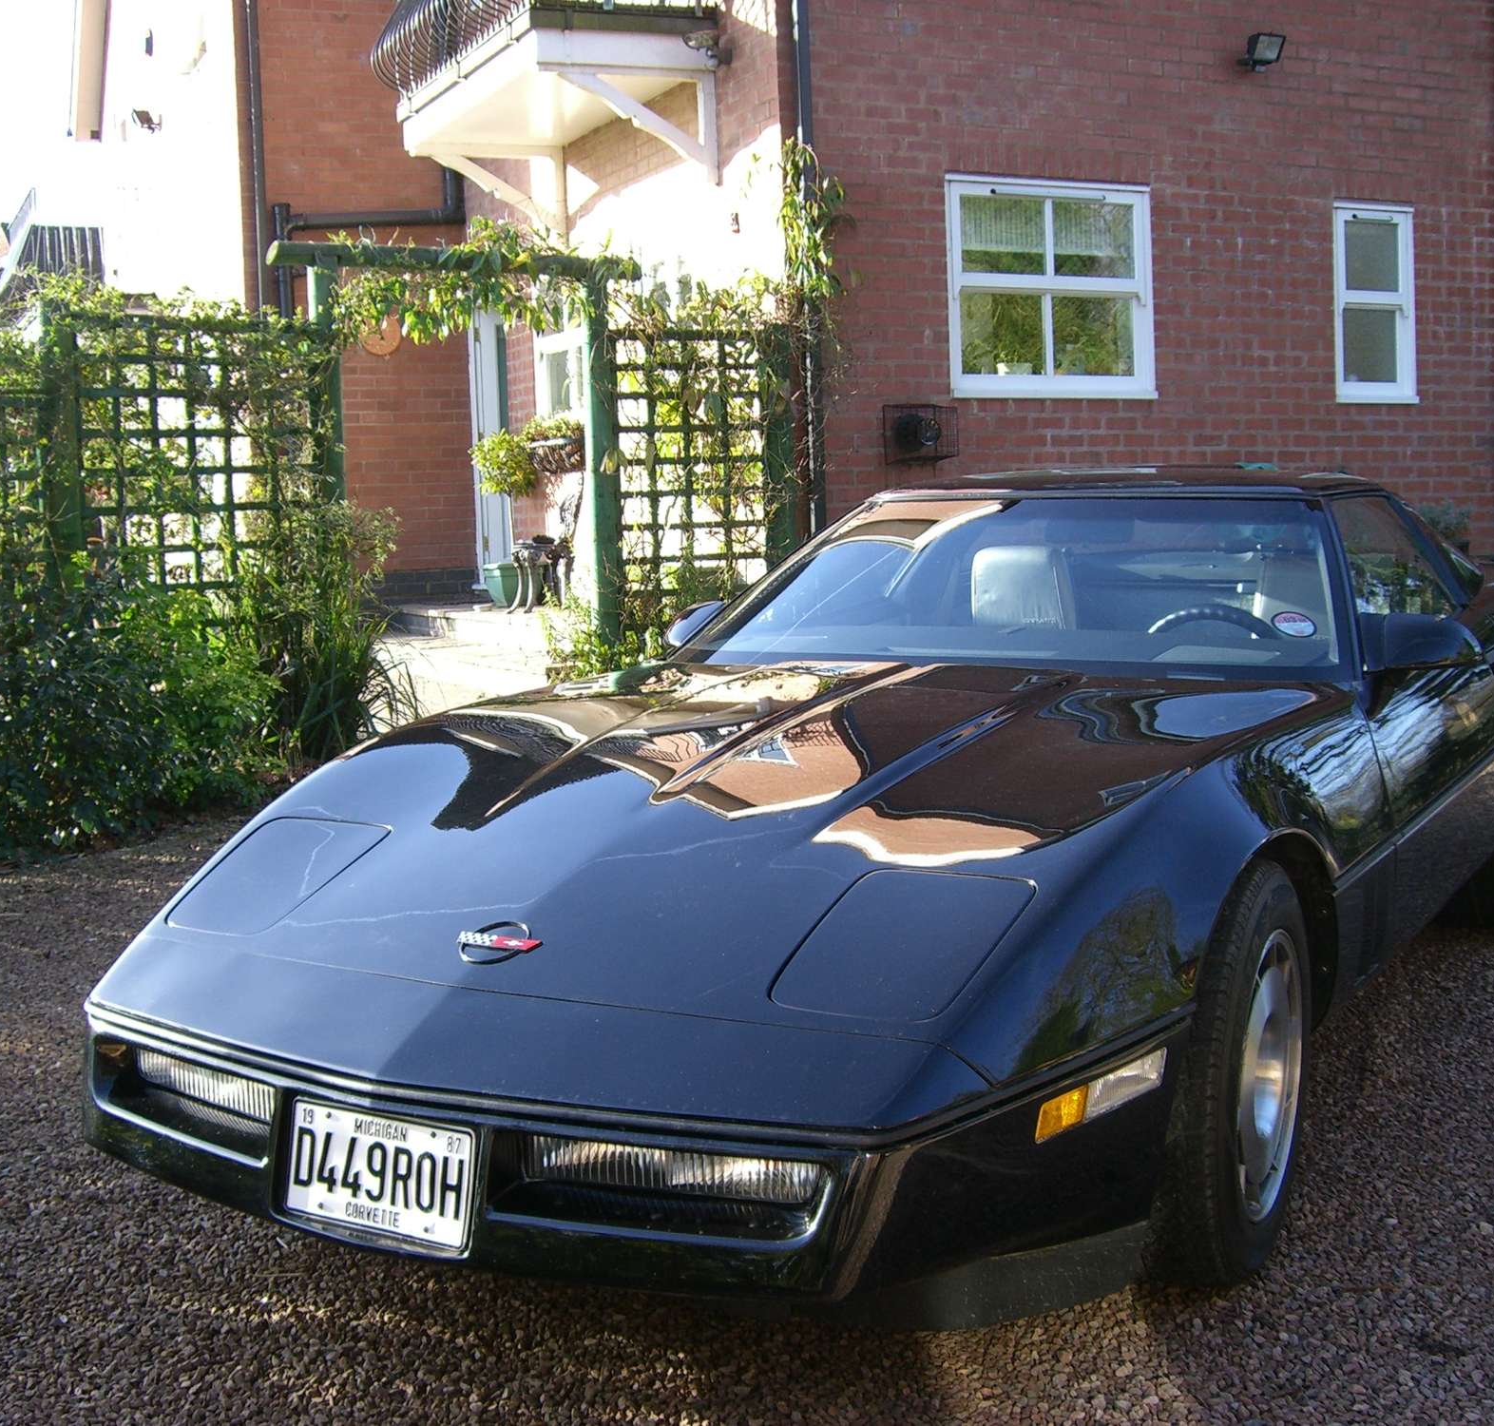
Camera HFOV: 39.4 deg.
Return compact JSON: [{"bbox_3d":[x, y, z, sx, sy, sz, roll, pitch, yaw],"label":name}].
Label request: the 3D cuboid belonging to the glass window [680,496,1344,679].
[{"bbox_3d":[0.586,-0.289,4.490,1.470,0.130,0.830,3,37,30],"label":"glass window"}]

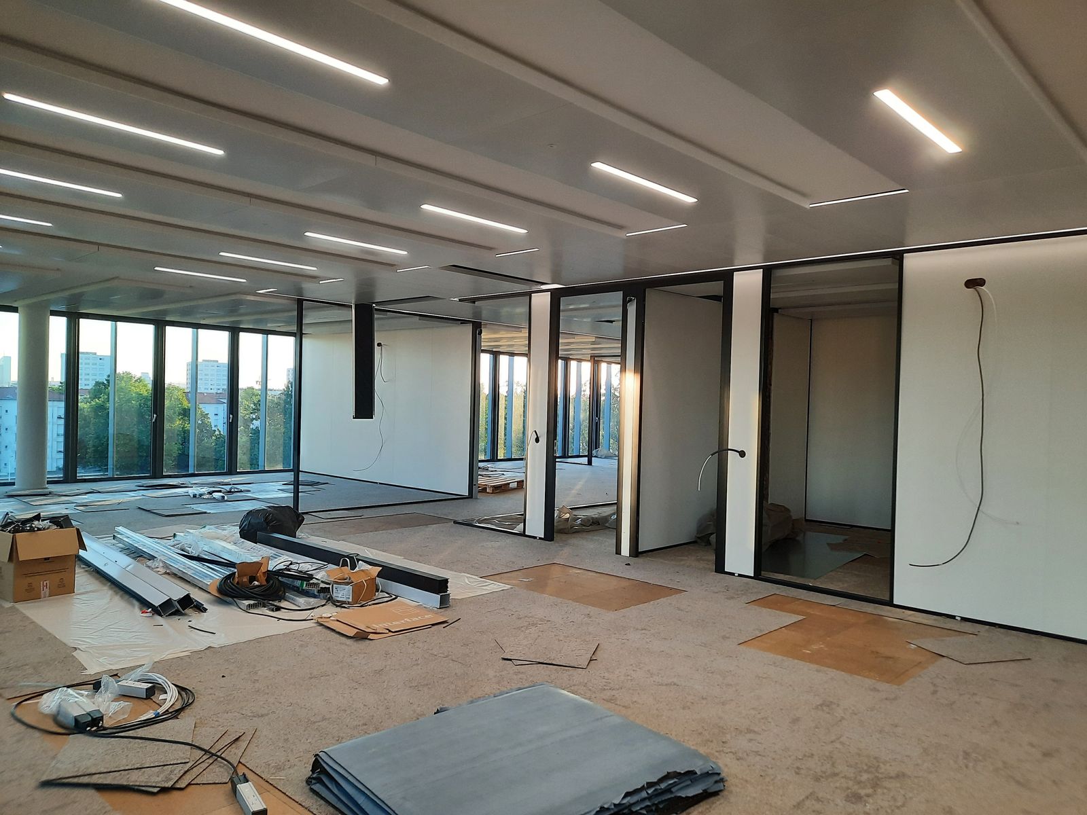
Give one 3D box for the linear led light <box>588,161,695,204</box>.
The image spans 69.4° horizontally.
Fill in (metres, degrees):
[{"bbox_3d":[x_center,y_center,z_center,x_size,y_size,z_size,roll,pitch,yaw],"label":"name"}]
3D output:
[{"bbox_3d":[0.633,-1.348,4.720,0.070,0.040,1.010,2,0,43],"label":"linear led light"}]

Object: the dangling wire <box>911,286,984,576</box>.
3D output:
[{"bbox_3d":[3.073,0.158,5.965,0.490,2.150,0.080,2,0,43],"label":"dangling wire"}]

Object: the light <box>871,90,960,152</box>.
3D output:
[{"bbox_3d":[1.734,-1.300,3.598,0.065,0.040,0.980,2,0,43],"label":"light"}]

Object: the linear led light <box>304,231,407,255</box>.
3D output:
[{"bbox_3d":[-1.585,-1.411,6.747,0.070,0.040,1.010,2,0,43],"label":"linear led light"}]

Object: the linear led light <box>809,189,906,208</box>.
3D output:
[{"bbox_3d":[1.953,-1.311,4.902,0.620,0.040,0.060,2,0,43],"label":"linear led light"}]

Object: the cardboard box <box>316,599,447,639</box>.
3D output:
[{"bbox_3d":[-1.104,1.442,5.388,0.680,0.060,0.660,2,0,43],"label":"cardboard box"}]

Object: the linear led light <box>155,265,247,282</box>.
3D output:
[{"bbox_3d":[-3.742,-1.465,8.629,0.070,0.040,0.990,2,0,43],"label":"linear led light"}]

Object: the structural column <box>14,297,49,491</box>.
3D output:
[{"bbox_3d":[-8.022,-0.180,12.347,0.430,2.880,0.430,2,0,43],"label":"structural column"}]

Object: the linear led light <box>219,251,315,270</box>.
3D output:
[{"bbox_3d":[-2.696,-1.443,7.750,0.070,0.040,1.010,2,0,43],"label":"linear led light"}]

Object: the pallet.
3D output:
[{"bbox_3d":[-0.993,1.395,14.130,0.800,0.144,1.200,2,0,28],"label":"pallet"}]

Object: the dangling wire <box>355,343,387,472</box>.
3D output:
[{"bbox_3d":[-3.217,0.008,14.652,0.970,2.430,0.180,2,0,43],"label":"dangling wire"}]

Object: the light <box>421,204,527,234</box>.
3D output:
[{"bbox_3d":[-0.486,-1.367,5.701,0.065,0.040,0.980,2,0,43],"label":"light"}]

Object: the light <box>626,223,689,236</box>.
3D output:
[{"bbox_3d":[0.838,-1.331,5.854,0.550,0.035,0.050,2,0,43],"label":"light"}]

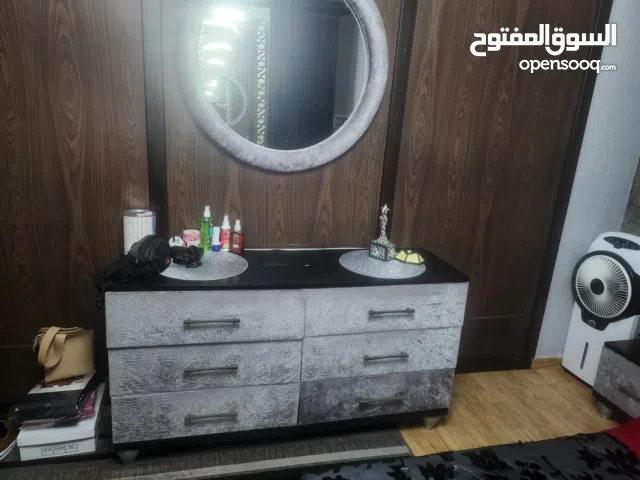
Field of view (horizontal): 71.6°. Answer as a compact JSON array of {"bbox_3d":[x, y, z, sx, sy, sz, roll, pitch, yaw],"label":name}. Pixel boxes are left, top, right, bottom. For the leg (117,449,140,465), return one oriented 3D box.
[{"bbox_3d":[-0.801,0.876,1.848,0.077,0.090,0.077,0,15,-14],"label":"leg"}]

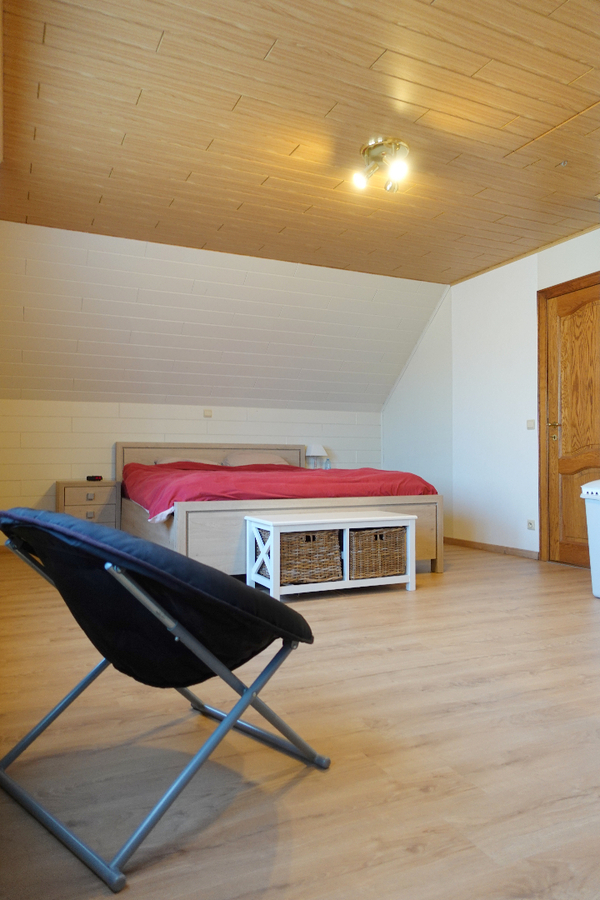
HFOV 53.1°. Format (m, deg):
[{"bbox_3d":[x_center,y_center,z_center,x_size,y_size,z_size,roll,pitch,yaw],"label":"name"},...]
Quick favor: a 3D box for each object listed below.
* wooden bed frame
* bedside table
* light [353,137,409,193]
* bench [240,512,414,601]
[{"bbox_3d":[-0.321,0.396,4.771,1.866,0.934,2.213,1,-1,-25],"label":"wooden bed frame"},{"bbox_3d":[-1.814,0.573,5.140,0.482,0.593,0.400,1,-1,-24],"label":"bedside table"},{"bbox_3d":[0.435,-1.508,3.220,0.275,0.170,0.275,1,-1,-24],"label":"light"},{"bbox_3d":[0.188,0.615,3.539,0.930,0.448,0.414,1,-1,-25],"label":"bench"}]

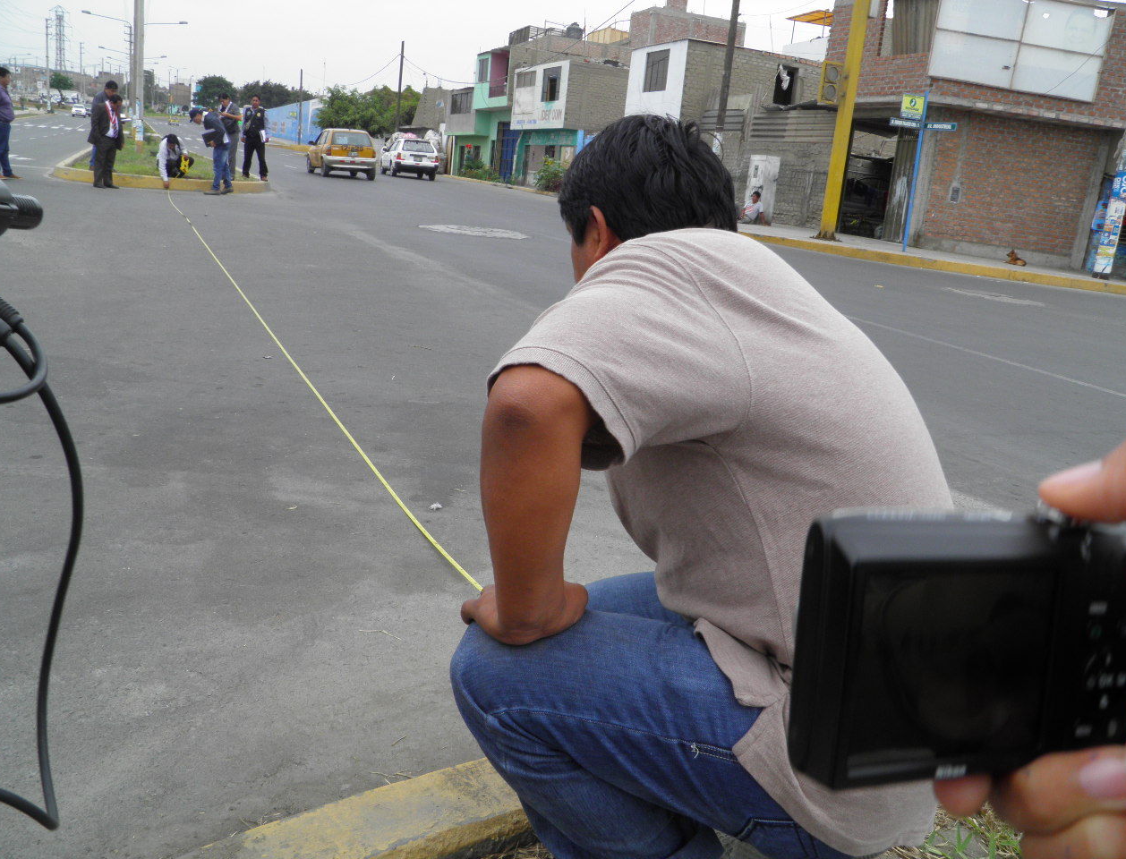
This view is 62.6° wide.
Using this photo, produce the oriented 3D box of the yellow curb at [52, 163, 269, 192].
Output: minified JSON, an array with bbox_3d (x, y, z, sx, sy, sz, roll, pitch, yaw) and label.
[{"bbox_3d":[-7.619,-4.762,17.862,3.900,0.180,1.250,-4,19,-30],"label":"yellow curb"}]

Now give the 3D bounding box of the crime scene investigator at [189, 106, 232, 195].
[{"bbox_3d":[-6.654,-5.261,17.487,0.800,1.450,0.500,-3,19,-29],"label":"crime scene investigator"}]

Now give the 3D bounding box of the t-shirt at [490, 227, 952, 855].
[{"bbox_3d":[0.216,0.117,1.146,0.370,0.650,0.460,-12,2,38],"label":"t-shirt"}]

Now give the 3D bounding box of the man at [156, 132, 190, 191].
[{"bbox_3d":[-7.549,-5.200,17.947,0.600,0.980,0.700,-7,21,-37],"label":"man"}]

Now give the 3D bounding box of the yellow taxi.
[{"bbox_3d":[-7.305,-9.083,30.353,1.630,1.430,4.050,-2,18,-24],"label":"yellow taxi"}]

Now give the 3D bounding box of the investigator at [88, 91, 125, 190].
[{"bbox_3d":[-8.116,-5.153,16.492,0.420,1.600,0.500,9,17,11],"label":"investigator"}]

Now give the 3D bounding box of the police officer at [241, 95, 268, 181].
[{"bbox_3d":[-6.554,-6.193,19.699,0.520,1.670,0.360,0,17,-18],"label":"police officer"}]

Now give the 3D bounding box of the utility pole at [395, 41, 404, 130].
[{"bbox_3d":[-8.948,-17.896,50.627,0.220,6.258,0.220,2,17,-11],"label":"utility pole"}]

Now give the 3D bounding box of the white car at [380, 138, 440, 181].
[{"bbox_3d":[-6.044,-10.618,36.134,1.670,1.430,4.250,0,17,-19],"label":"white car"}]

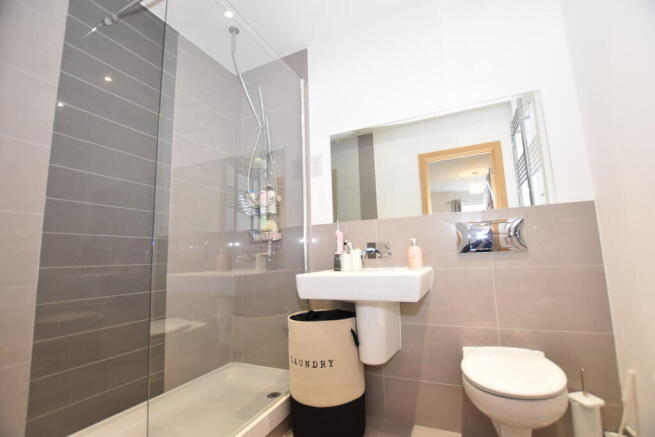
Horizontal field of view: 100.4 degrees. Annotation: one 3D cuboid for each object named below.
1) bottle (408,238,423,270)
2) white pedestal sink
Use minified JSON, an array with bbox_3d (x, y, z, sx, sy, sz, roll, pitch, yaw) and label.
[{"bbox_3d":[0.465,0.191,1.450,0.074,0.168,0.074,0,-8,-14],"label":"bottle"},{"bbox_3d":[0.220,0.496,1.390,0.600,0.455,0.455,-5,-9,25],"label":"white pedestal sink"}]

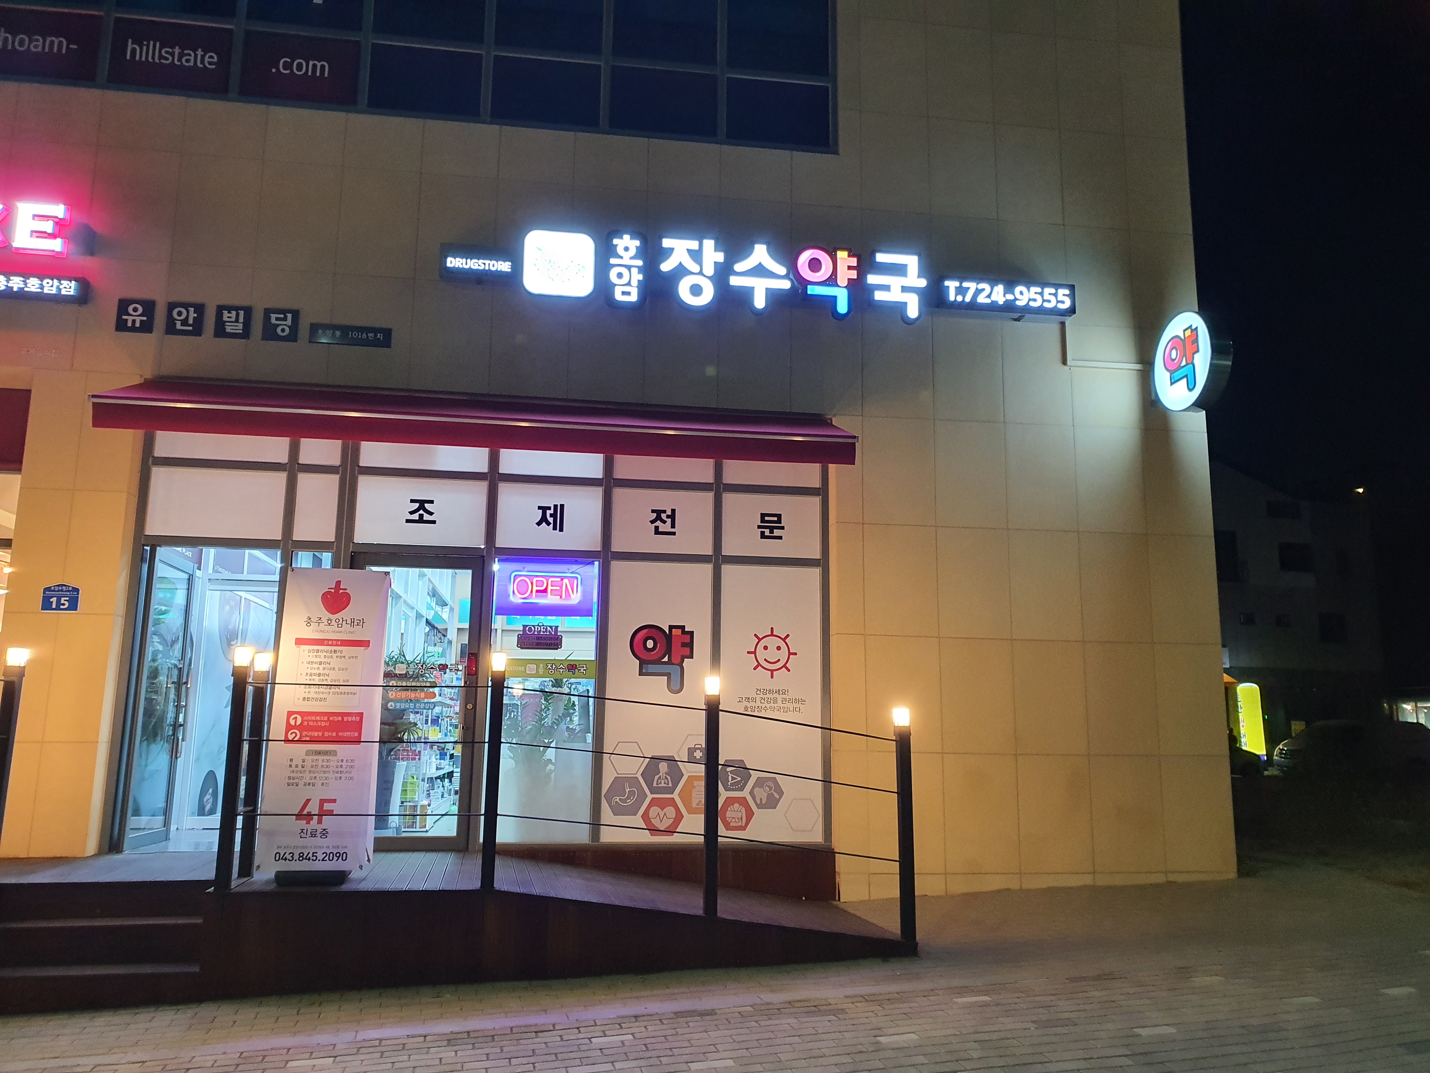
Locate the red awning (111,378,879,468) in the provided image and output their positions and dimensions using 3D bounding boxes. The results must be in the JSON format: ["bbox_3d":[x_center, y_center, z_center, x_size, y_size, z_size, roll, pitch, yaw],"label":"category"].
[{"bbox_3d":[-1.614,-0.844,7.951,5.320,0.600,0.800,2,-10,-8],"label":"red awning"}]

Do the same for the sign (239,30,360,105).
[{"bbox_3d":[-3.273,-3.709,8.507,0.900,0.580,0.040,2,-10,-8],"label":"sign"}]

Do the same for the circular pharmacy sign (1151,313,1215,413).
[{"bbox_3d":[3.846,-1.397,8.648,0.180,0.800,0.800,2,-10,-8],"label":"circular pharmacy sign"}]

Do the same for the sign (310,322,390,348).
[{"bbox_3d":[-2.816,-1.552,8.293,0.615,0.160,0.035,2,-10,-8],"label":"sign"}]

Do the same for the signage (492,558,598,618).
[{"bbox_3d":[-1.312,0.400,8.306,0.770,0.450,0.060,2,-10,-8],"label":"signage"}]

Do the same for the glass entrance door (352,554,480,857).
[{"bbox_3d":[-2.252,1.206,7.952,0.950,2.160,0.100,2,-10,-8],"label":"glass entrance door"}]

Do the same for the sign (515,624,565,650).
[{"bbox_3d":[-1.359,0.779,8.389,0.365,0.215,0.020,2,-10,-8],"label":"sign"}]

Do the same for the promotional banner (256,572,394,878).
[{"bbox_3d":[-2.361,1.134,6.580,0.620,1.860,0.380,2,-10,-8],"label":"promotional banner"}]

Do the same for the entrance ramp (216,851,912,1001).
[{"bbox_3d":[-0.908,2.466,7.035,3.980,0.560,1.780,2,-10,-8],"label":"entrance ramp"}]

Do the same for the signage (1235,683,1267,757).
[{"bbox_3d":[17.761,6.333,35.500,0.760,2.850,0.780,2,-10,-8],"label":"signage"}]

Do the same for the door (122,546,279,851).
[{"bbox_3d":[-3.703,1.150,7.761,0.950,2.150,0.100,2,-10,-8],"label":"door"}]

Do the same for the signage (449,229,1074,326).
[{"bbox_3d":[0.438,-2.095,8.786,5.240,0.630,0.170,2,-10,-8],"label":"signage"}]

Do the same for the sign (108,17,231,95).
[{"bbox_3d":[-4.233,-3.748,8.374,0.900,0.580,0.040,2,-10,-8],"label":"sign"}]

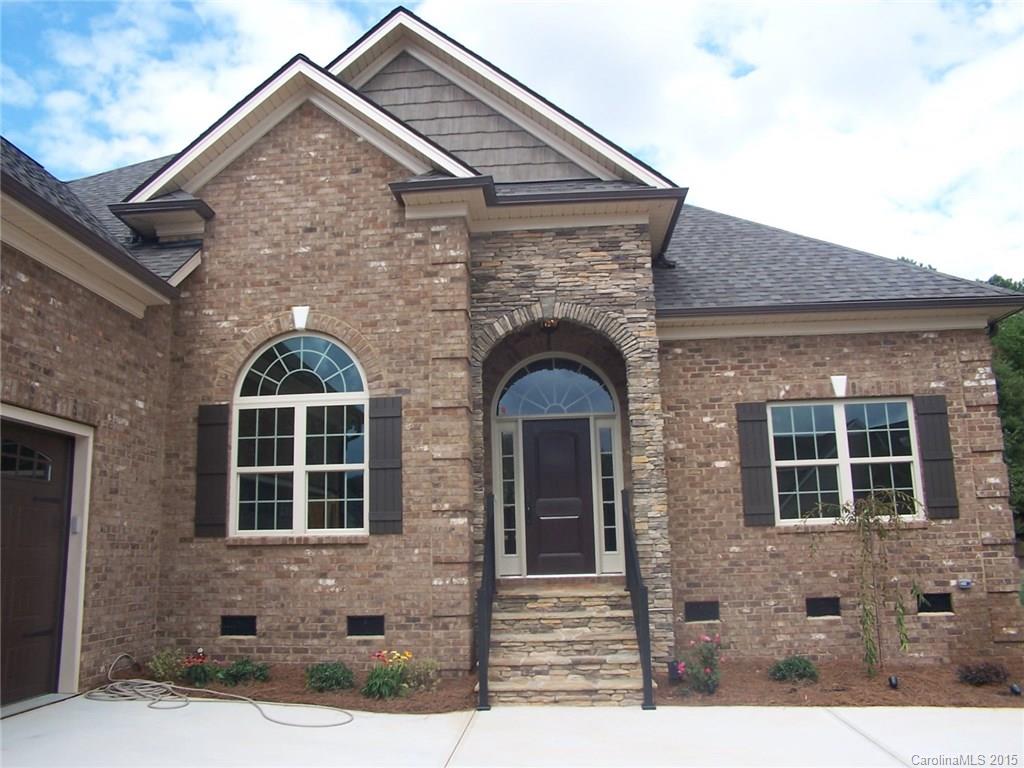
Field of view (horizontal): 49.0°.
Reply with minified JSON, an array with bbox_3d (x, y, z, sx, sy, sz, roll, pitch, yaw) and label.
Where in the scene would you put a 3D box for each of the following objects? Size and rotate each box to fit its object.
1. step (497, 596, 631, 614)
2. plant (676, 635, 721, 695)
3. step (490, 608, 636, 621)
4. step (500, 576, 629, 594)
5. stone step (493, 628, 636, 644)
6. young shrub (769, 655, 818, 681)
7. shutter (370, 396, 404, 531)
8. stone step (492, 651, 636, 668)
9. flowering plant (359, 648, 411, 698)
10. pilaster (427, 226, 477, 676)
[{"bbox_3d":[0.551,2.359,12.009,1.600,0.190,0.320,-2,-9,2],"label":"step"},{"bbox_3d":[1.935,2.855,11.445,0.414,0.596,0.420,-2,-11,5],"label":"plant"},{"bbox_3d":[0.541,2.389,11.763,1.580,0.130,0.340,-2,-11,5],"label":"step"},{"bbox_3d":[0.565,2.198,12.144,1.550,0.160,0.380,-2,-11,5],"label":"step"},{"bbox_3d":[0.528,2.537,11.400,1.580,0.150,0.340,-2,-11,5],"label":"stone step"},{"bbox_3d":[3.058,3.079,12.173,0.499,0.291,0.460,-2,-11,5],"label":"young shrub"},{"bbox_3d":[-1.408,0.915,12.537,0.375,1.530,0.050,-2,-9,2],"label":"shutter"},{"bbox_3d":[0.528,2.714,11.094,1.620,0.180,0.320,-2,-9,2],"label":"stone step"},{"bbox_3d":[-1.257,2.898,11.255,0.481,0.486,0.460,-2,-11,5],"label":"flowering plant"},{"bbox_3d":[-0.688,0.636,12.697,0.400,5.000,0.380,-2,-9,2],"label":"pilaster"}]

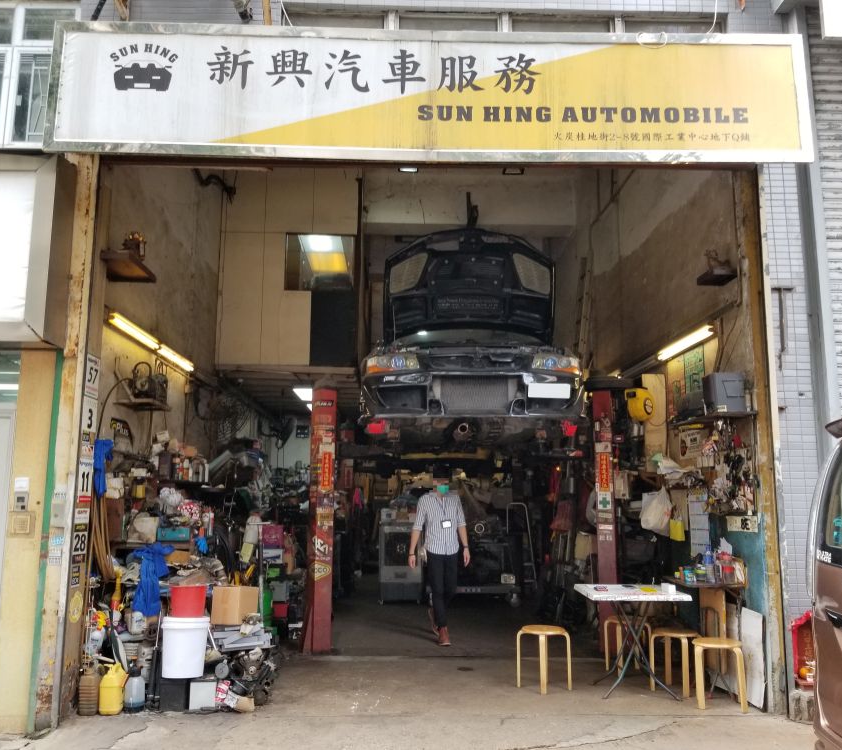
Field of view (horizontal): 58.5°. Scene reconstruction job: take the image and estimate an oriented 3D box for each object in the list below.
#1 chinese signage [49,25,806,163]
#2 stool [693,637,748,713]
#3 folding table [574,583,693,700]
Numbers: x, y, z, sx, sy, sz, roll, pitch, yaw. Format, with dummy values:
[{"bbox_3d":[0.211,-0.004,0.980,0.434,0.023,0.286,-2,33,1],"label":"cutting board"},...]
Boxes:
[{"bbox_3d":[0.103,-2.065,5.598,5.570,1.020,0.170,1,-8,-1],"label":"chinese signage"},{"bbox_3d":[2.071,2.090,5.251,0.360,0.450,0.360,1,-8,-1],"label":"stool"},{"bbox_3d":[1.629,2.038,5.760,0.760,0.745,0.660,0,-8,0],"label":"folding table"}]

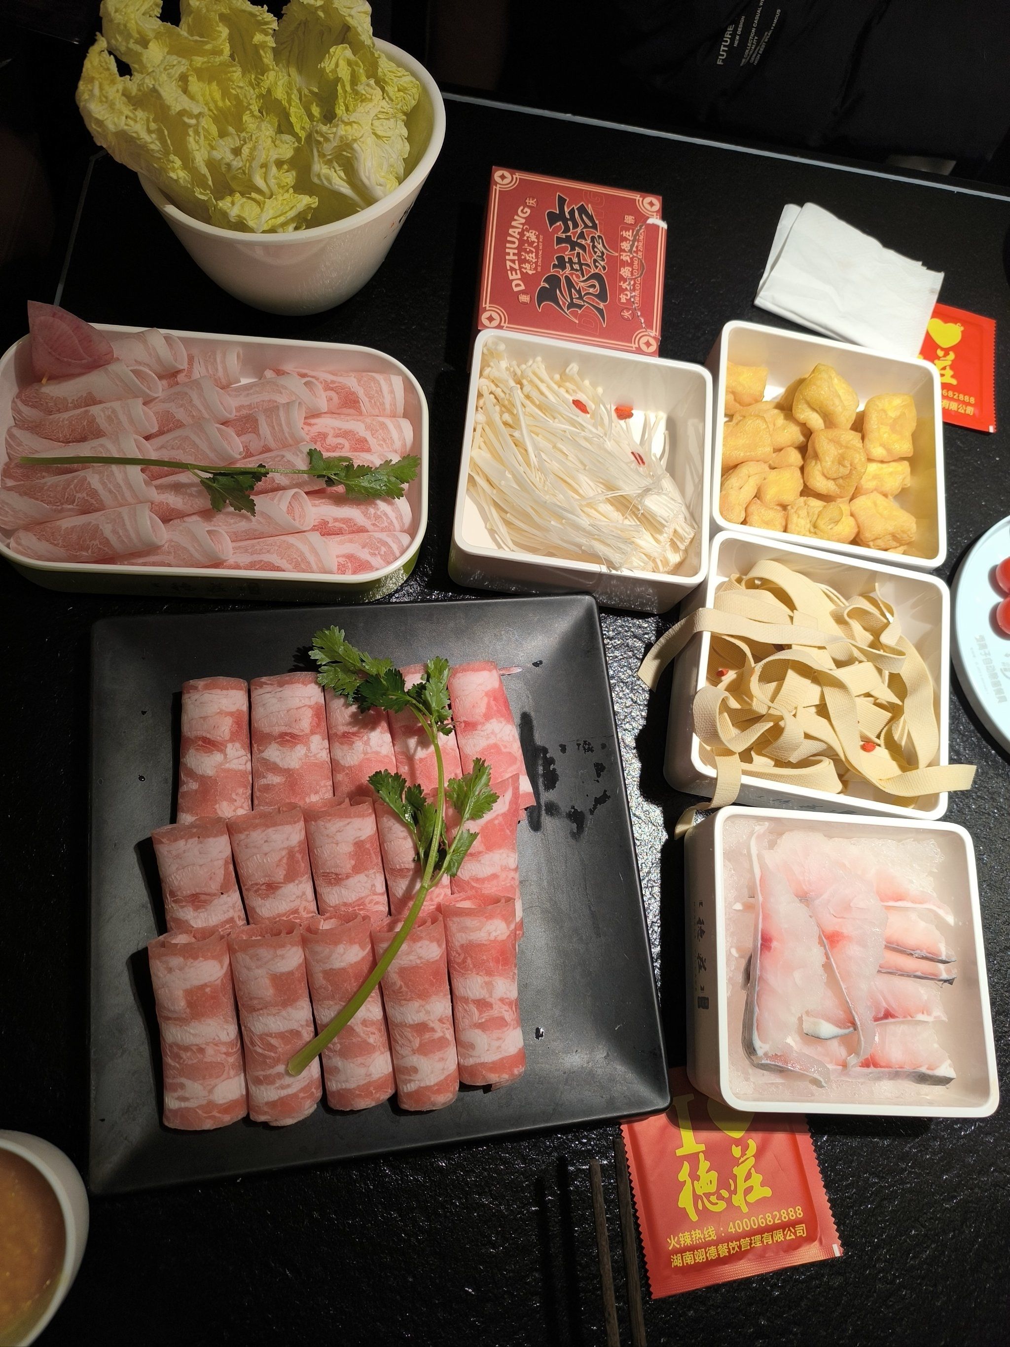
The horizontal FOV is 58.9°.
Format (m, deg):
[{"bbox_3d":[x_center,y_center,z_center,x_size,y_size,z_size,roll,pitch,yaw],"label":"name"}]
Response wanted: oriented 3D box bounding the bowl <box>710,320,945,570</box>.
[{"bbox_3d":[0.190,-0.130,0.555,0.141,0.054,0.141,10,72,-6],"label":"bowl"}]

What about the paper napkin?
[{"bbox_3d":[0.245,-0.275,0.630,0.124,0.014,0.104,21,71,-2],"label":"paper napkin"}]

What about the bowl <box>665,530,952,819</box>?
[{"bbox_3d":[0.171,0.006,0.511,0.141,0.054,0.141,12,72,-5],"label":"bowl"}]

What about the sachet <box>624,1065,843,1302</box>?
[{"bbox_3d":[0.113,0.250,0.453,0.101,0.006,0.099,-5,74,-11],"label":"sachet"}]

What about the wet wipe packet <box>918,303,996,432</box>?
[{"bbox_3d":[0.297,-0.220,0.626,0.101,0.006,0.096,12,72,-5],"label":"wet wipe packet"}]

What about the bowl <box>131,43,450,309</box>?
[{"bbox_3d":[-0.124,-0.291,0.525,0.171,0.111,0.171,3,73,-8],"label":"bowl"}]

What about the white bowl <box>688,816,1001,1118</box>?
[{"bbox_3d":[0.168,0.148,0.467,0.141,0.054,0.141,5,72,-7],"label":"white bowl"}]

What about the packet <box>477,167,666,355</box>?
[{"bbox_3d":[0.040,-0.251,0.576,0.112,0.041,0.124,6,73,-7],"label":"packet"}]

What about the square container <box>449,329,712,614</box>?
[{"bbox_3d":[0.044,-0.115,0.528,0.141,0.054,0.141,7,72,-7],"label":"square container"}]

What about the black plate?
[{"bbox_3d":[-0.067,0.096,0.459,0.267,0.029,0.267,-4,74,-10],"label":"black plate"}]

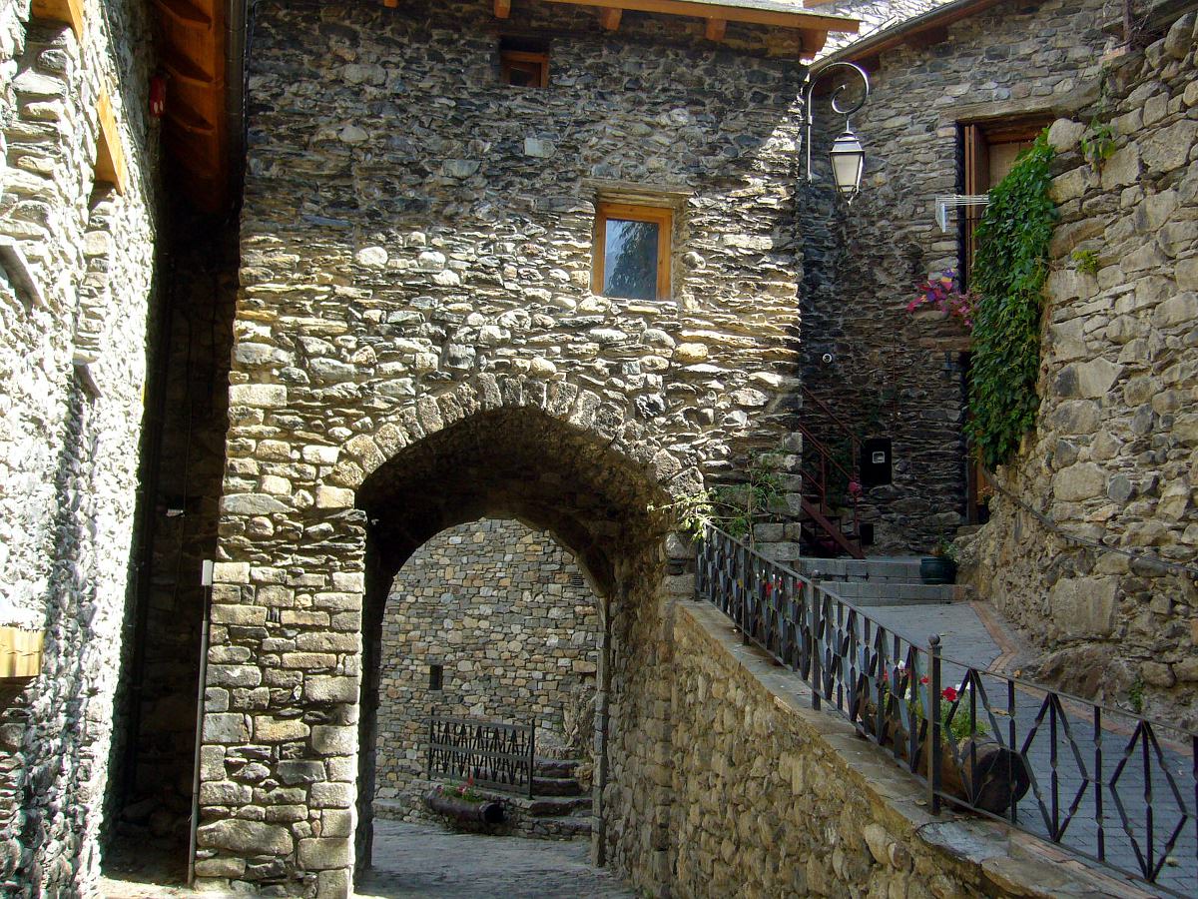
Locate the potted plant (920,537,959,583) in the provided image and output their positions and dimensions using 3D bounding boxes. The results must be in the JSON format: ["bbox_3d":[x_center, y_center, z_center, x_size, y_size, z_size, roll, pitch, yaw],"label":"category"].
[{"bbox_3d":[3.373,1.108,12.000,0.365,0.455,0.365,2,-7,-8],"label":"potted plant"}]

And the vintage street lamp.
[{"bbox_3d":[2.621,-3.496,13.360,0.728,1.533,0.380,2,-7,-8],"label":"vintage street lamp"}]

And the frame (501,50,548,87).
[{"bbox_3d":[-0.794,-4.049,12.928,0.503,0.401,0.100,2,-7,-8],"label":"frame"}]

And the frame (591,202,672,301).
[{"bbox_3d":[0.361,-2.096,12.877,0.825,1.026,0.110,2,-7,-8],"label":"frame"}]

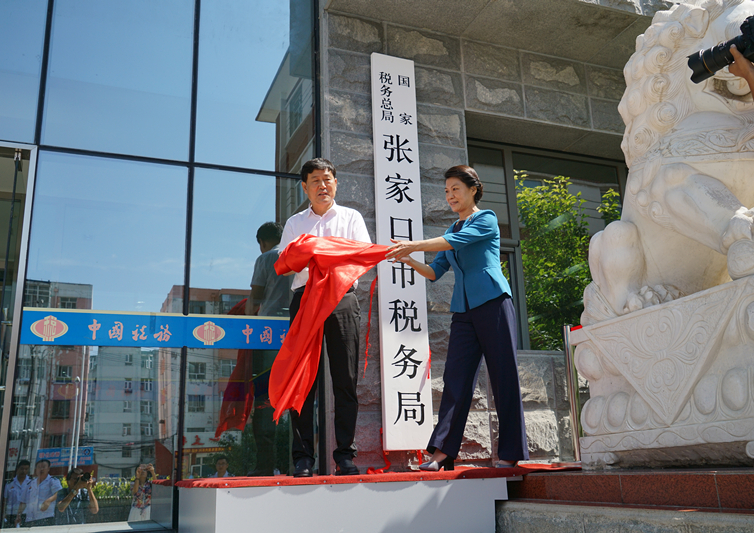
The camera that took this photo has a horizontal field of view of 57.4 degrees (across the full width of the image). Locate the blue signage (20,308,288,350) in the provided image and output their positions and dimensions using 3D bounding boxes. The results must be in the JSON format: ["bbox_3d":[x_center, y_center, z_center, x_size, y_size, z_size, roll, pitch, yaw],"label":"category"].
[{"bbox_3d":[-1.143,0.362,3.954,1.600,0.205,0.030,4,-16,-21],"label":"blue signage"}]

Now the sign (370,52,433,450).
[{"bbox_3d":[0.153,-0.174,4.417,0.305,2.610,0.050,4,-16,-21],"label":"sign"}]

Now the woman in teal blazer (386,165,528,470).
[{"bbox_3d":[0.385,0.157,3.399,0.660,1.630,0.500,6,-17,-28],"label":"woman in teal blazer"}]

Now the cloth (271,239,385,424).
[{"bbox_3d":[-0.222,0.289,3.216,0.540,0.860,0.320,-1,-15,-3],"label":"cloth"}]

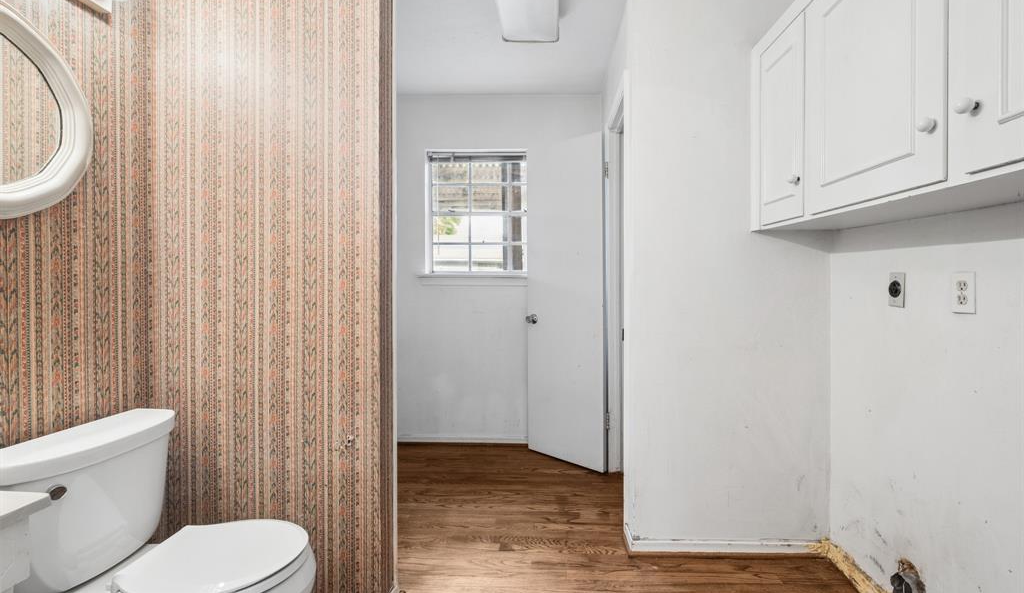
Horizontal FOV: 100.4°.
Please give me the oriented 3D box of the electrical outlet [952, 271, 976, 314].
[{"bbox_3d":[1.281,-0.011,1.212,0.010,0.115,0.070,0,1,4],"label":"electrical outlet"}]

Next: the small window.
[{"bbox_3d":[-0.177,-0.596,2.990,0.845,0.860,0.100,0,1,2],"label":"small window"}]

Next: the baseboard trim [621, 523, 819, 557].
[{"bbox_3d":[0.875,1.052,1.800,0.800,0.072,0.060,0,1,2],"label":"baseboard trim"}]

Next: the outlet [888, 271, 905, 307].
[{"bbox_3d":[1.304,-0.022,1.445,0.014,0.115,0.070,0,1,4],"label":"outlet"}]

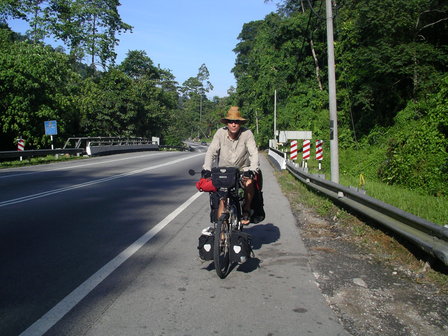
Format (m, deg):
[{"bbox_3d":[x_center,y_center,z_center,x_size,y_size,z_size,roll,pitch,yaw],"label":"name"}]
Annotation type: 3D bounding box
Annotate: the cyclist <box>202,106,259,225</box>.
[{"bbox_3d":[0.085,0.080,5.630,0.640,1.580,0.820,0,3,10],"label":"cyclist"}]

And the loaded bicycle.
[{"bbox_3d":[0.045,0.530,5.390,0.700,1.130,1.800,0,3,10],"label":"loaded bicycle"}]

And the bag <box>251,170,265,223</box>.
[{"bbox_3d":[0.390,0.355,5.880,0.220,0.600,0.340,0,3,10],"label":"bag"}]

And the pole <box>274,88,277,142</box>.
[{"bbox_3d":[6.990,-6.290,65.000,0.260,9.000,0.260,-1,3,0],"label":"pole"}]

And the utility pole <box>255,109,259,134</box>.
[{"bbox_3d":[6.650,-7.700,98.000,0.250,8.500,0.250,-1,3,0],"label":"utility pole"}]

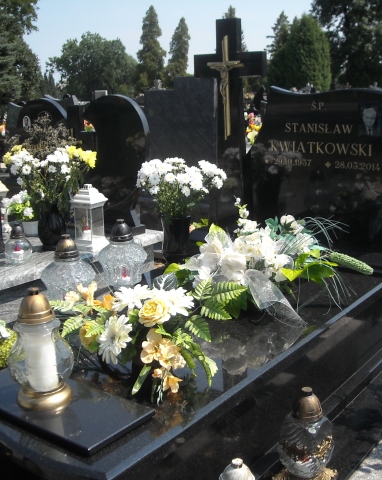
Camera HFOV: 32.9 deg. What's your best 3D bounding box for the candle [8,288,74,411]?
[{"bbox_3d":[-0.398,0.282,1.702,0.175,0.320,0.175,-3,12,-14],"label":"candle"}]

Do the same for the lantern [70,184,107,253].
[{"bbox_3d":[-0.534,-0.119,3.369,0.145,0.335,0.145,8,14,33],"label":"lantern"}]

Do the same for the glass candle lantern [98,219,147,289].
[{"bbox_3d":[-0.309,0.071,2.837,0.214,0.314,0.214,-3,13,-6],"label":"glass candle lantern"}]

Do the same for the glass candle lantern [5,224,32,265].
[{"bbox_3d":[-0.833,0.016,3.105,0.130,0.180,0.130,-3,12,-15],"label":"glass candle lantern"}]

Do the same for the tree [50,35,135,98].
[{"bbox_3d":[-9.342,-15.805,61.425,8.430,8.030,8.430,-2,12,-8],"label":"tree"}]

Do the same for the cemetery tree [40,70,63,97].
[{"bbox_3d":[-16.168,-17.090,74.732,2.780,5.050,2.780,-2,12,-12],"label":"cemetery tree"}]

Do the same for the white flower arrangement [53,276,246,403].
[{"bbox_3d":[-0.125,0.272,1.965,0.540,0.300,0.400,-3,13,-4],"label":"white flower arrangement"}]

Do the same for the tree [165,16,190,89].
[{"bbox_3d":[-0.885,-13.017,47.736,1.800,6.600,1.800,-2,13,-1],"label":"tree"}]

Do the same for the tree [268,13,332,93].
[{"bbox_3d":[5.753,-8.858,33.644,3.260,5.910,3.260,2,12,9],"label":"tree"}]

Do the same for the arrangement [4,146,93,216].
[{"bbox_3d":[-0.745,-0.310,3.430,0.450,0.360,0.400,-3,12,-12],"label":"arrangement"}]

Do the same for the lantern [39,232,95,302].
[{"bbox_3d":[-0.494,0.138,2.573,0.218,0.312,0.218,-4,13,-11],"label":"lantern"}]

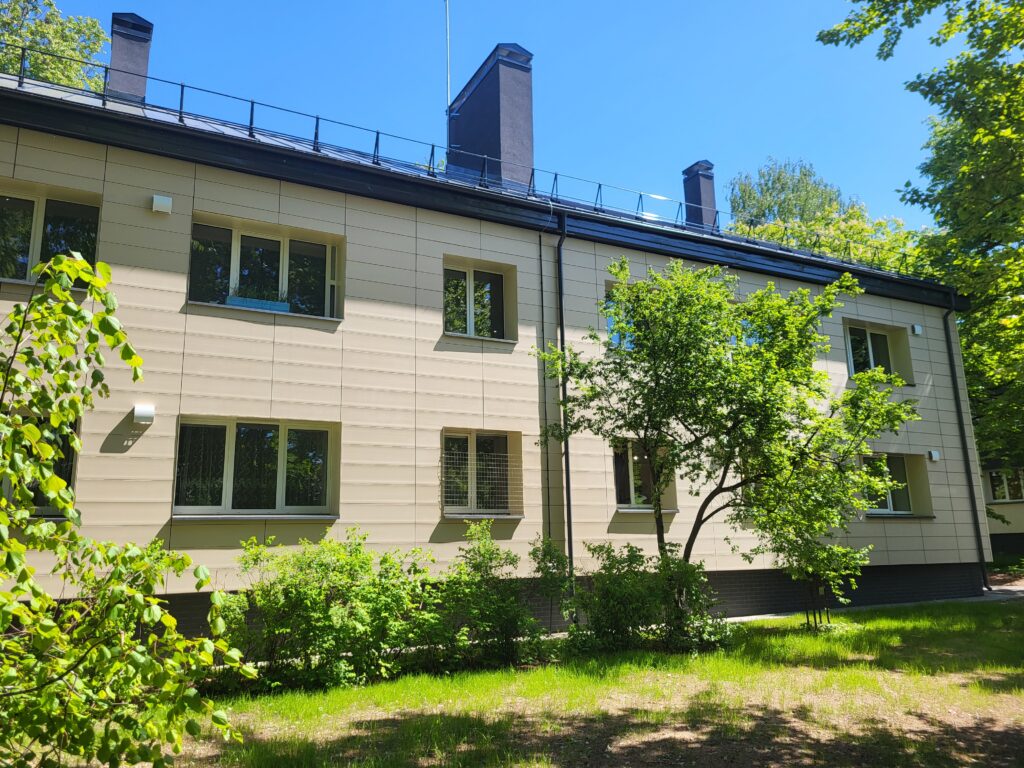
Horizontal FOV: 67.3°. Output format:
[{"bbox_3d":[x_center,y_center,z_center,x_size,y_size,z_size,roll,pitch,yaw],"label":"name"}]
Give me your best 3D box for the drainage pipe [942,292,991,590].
[{"bbox_3d":[10.911,1.304,18.363,0.140,7.000,0.360,5,-14,-27],"label":"drainage pipe"}]

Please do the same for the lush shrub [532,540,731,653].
[{"bbox_3d":[1.678,2.968,10.800,2.500,1.400,1.500,5,-14,-27],"label":"lush shrub"}]

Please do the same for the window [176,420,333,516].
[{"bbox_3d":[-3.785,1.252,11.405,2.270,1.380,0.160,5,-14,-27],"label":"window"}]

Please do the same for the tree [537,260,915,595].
[{"bbox_3d":[3.088,1.174,11.500,4.800,5.100,4.000,-5,-13,15],"label":"tree"}]

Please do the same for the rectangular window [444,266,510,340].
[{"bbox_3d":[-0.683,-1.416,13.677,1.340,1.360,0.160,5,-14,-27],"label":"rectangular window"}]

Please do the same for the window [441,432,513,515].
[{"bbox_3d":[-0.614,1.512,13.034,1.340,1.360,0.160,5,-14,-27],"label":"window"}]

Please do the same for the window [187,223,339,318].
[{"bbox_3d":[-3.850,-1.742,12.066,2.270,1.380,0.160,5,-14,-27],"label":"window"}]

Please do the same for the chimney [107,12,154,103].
[{"bbox_3d":[-8.434,-7.231,16.963,0.800,2.050,0.750,5,-14,-27],"label":"chimney"}]

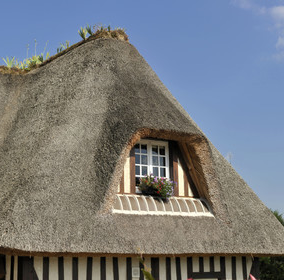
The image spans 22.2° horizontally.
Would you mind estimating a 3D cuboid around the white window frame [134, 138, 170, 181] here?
[{"bbox_3d":[0.197,0.583,16.400,1.000,1.130,0.140,6,-13,-31],"label":"white window frame"}]

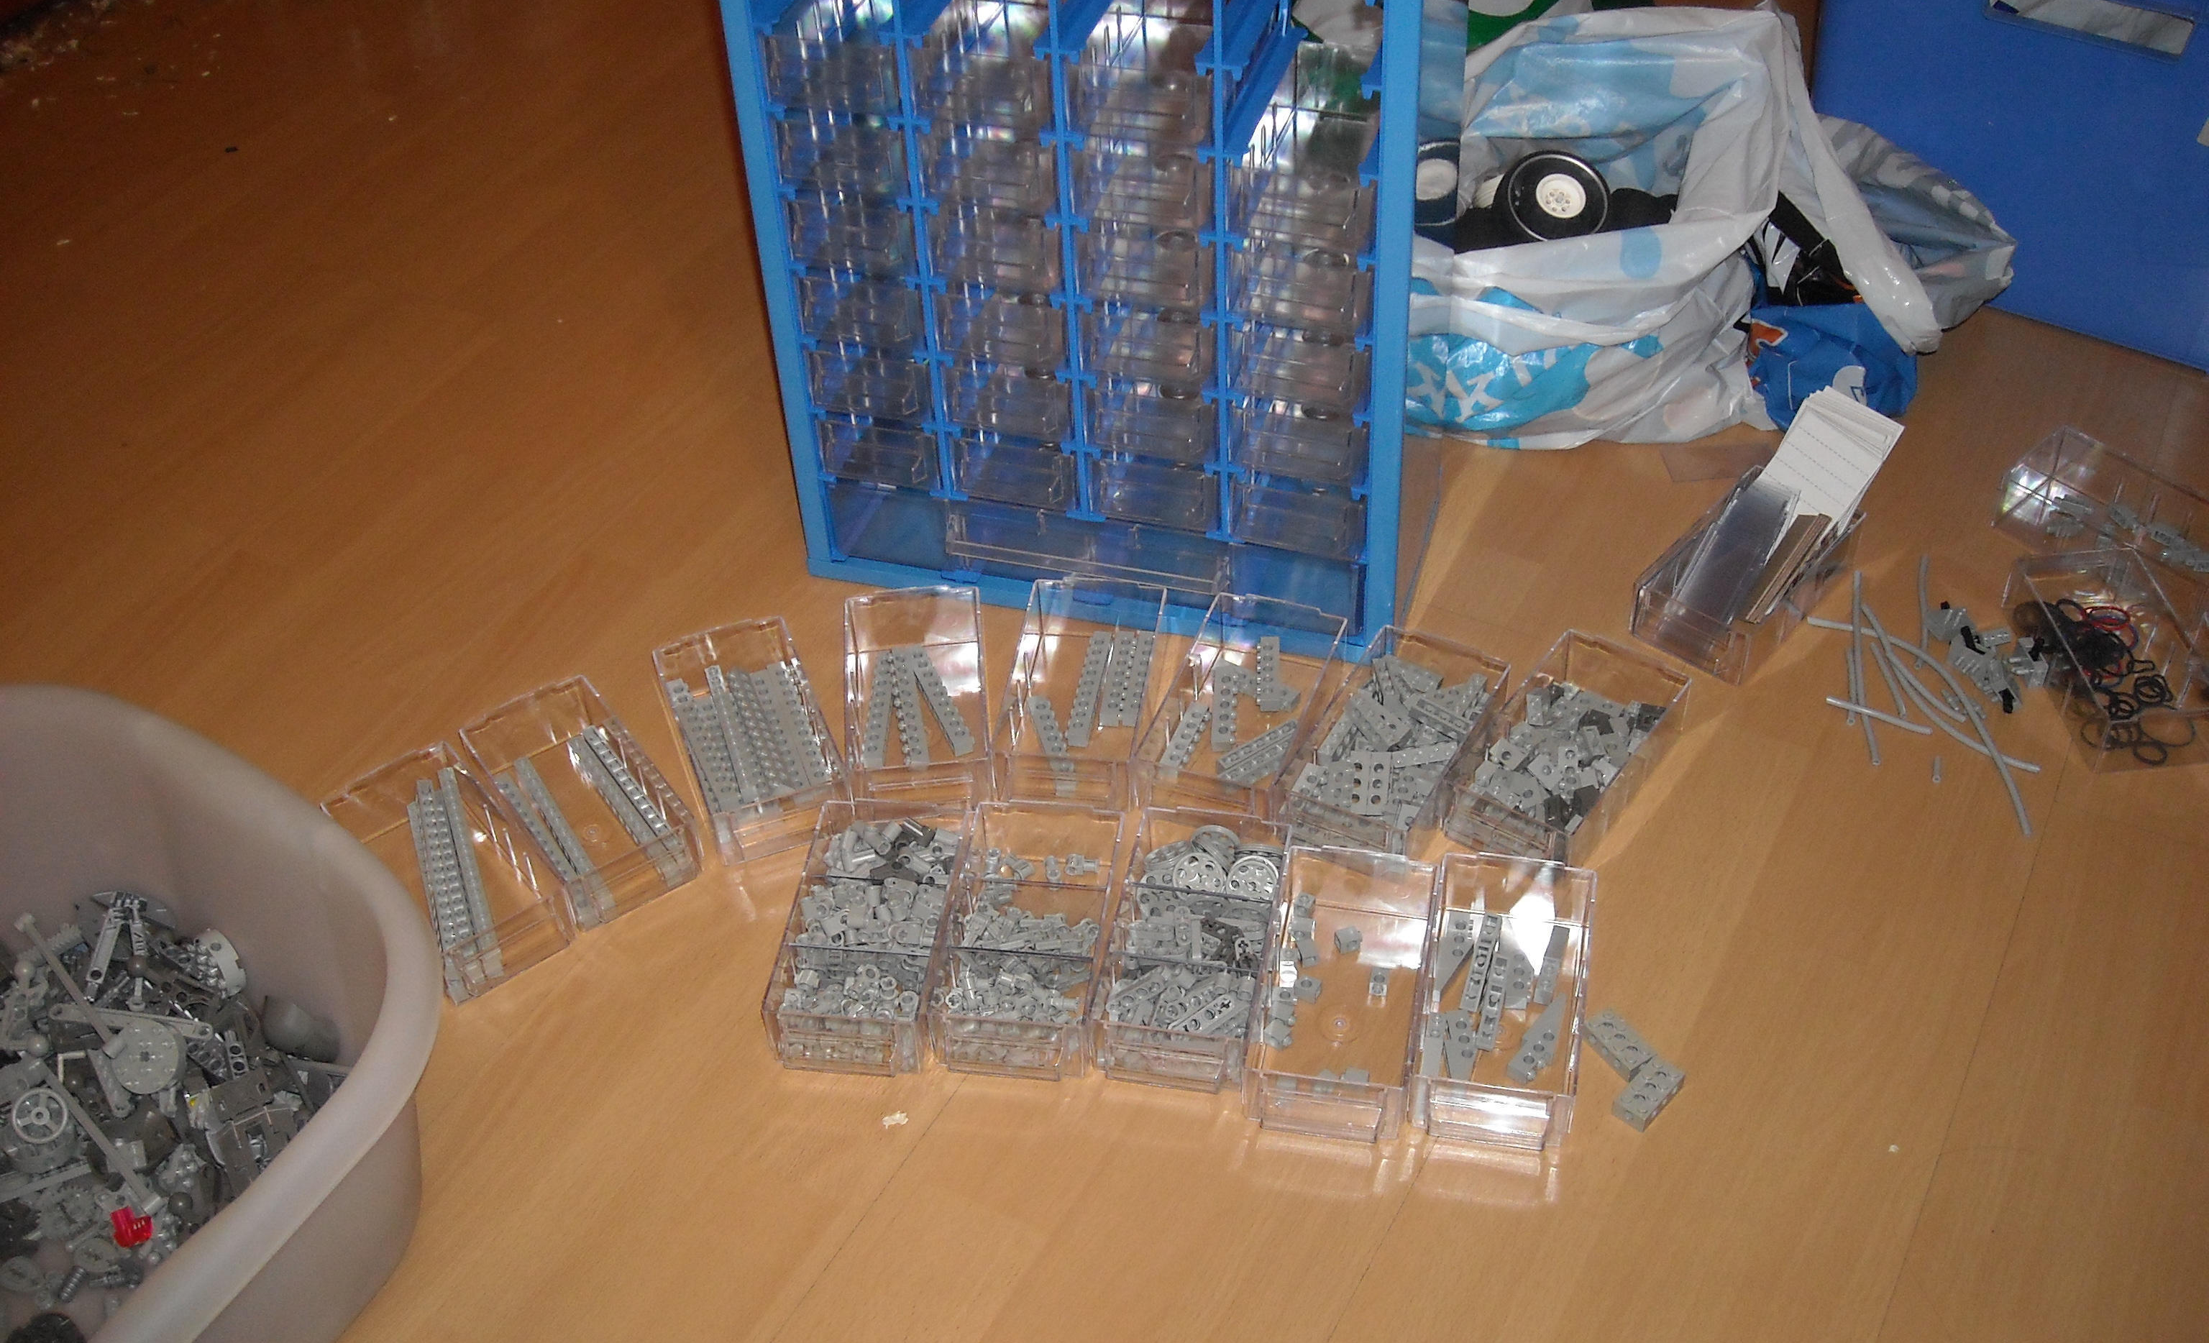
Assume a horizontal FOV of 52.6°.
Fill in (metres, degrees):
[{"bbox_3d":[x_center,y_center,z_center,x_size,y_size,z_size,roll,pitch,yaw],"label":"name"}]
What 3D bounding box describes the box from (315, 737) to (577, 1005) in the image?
[{"bbox_3d":[-0.310,0.095,1.054,0.067,0.034,0.130,-29,48,-25],"label":"box"}]

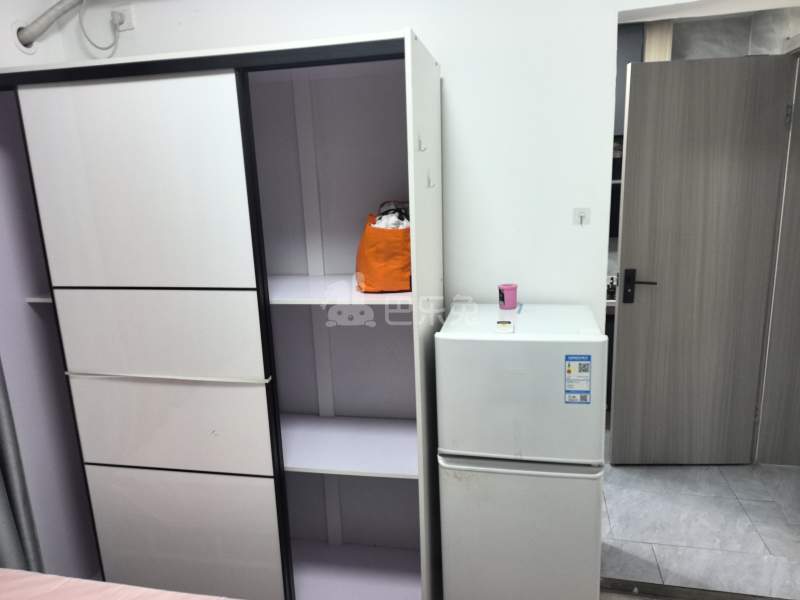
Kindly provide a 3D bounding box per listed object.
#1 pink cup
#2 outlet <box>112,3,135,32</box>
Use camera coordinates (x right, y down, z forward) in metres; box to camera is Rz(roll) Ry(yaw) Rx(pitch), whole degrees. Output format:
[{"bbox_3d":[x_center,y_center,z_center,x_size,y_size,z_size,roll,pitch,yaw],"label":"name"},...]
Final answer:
[{"bbox_3d":[0.360,-0.011,1.845,0.065,0.077,0.065,0,13,12],"label":"pink cup"},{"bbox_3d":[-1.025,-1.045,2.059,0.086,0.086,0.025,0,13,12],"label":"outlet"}]

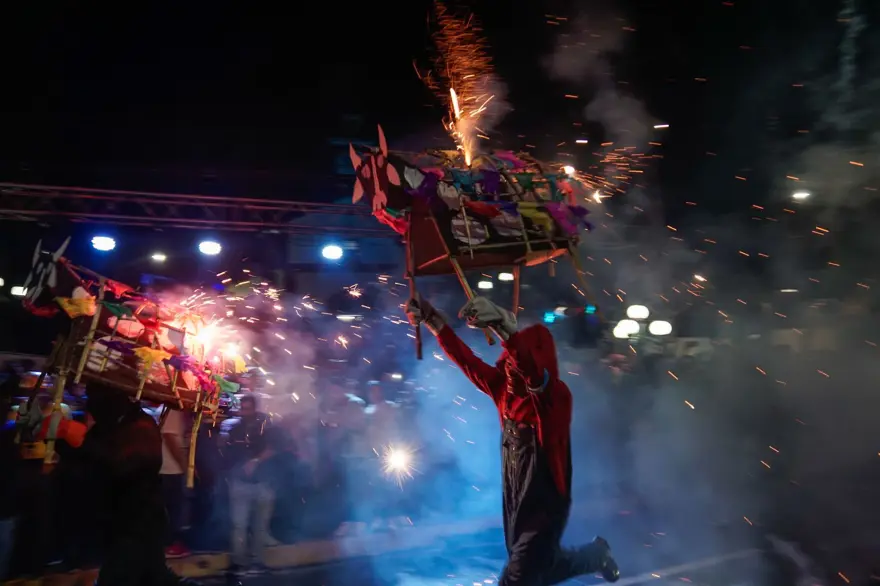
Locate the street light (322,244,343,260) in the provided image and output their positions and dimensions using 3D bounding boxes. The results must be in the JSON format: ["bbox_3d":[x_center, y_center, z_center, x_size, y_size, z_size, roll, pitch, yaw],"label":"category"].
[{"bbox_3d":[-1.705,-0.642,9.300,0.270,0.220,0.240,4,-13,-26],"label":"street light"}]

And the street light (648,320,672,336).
[{"bbox_3d":[5.264,0.848,14.000,0.420,0.380,0.420,-5,-12,20],"label":"street light"}]

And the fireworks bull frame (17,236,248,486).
[{"bbox_3d":[-1.630,0.379,3.150,0.550,1.000,1.000,-12,-27,41],"label":"fireworks bull frame"}]

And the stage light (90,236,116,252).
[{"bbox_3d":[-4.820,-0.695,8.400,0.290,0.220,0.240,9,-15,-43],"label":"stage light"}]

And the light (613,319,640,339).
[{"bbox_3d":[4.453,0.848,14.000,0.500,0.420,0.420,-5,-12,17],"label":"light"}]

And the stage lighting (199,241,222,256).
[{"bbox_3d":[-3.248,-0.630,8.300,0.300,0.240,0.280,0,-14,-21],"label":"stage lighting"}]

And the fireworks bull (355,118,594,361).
[{"bbox_3d":[0.176,-0.265,2.750,1.000,0.960,0.550,-5,-14,-34],"label":"fireworks bull"}]

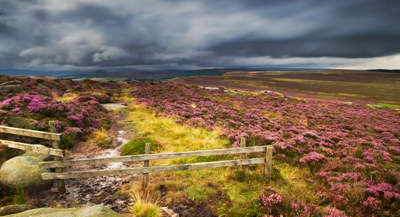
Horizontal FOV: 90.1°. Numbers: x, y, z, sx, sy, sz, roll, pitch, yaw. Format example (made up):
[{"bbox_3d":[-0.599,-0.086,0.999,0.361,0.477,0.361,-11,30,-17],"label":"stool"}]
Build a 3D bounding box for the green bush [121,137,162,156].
[{"bbox_3d":[-1.570,1.000,5.300,1.050,0.410,0.850,0,11,0],"label":"green bush"}]

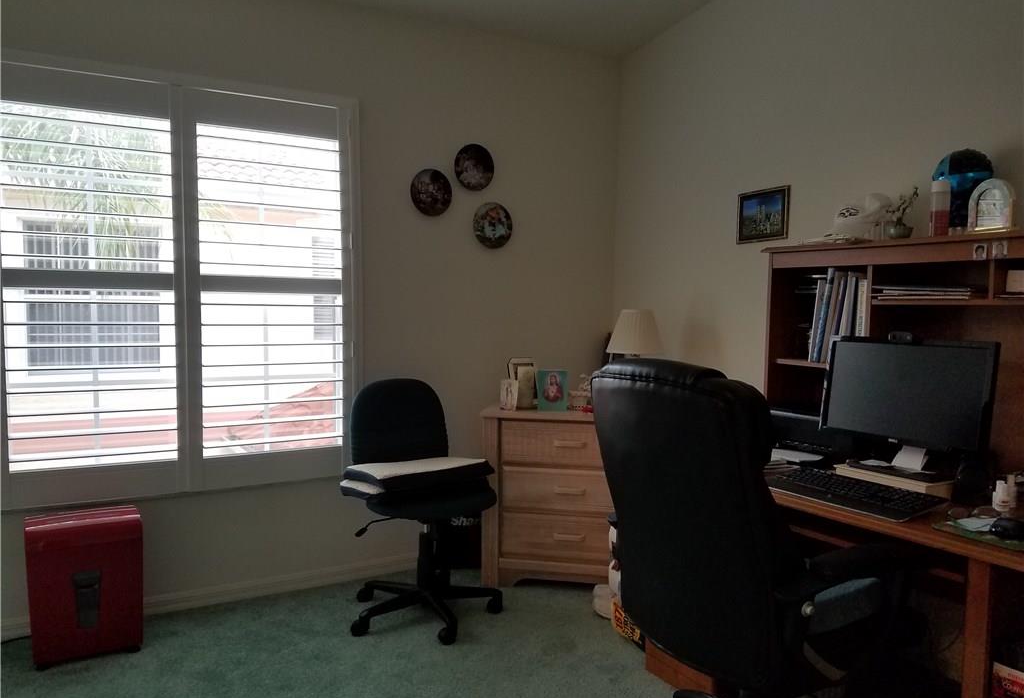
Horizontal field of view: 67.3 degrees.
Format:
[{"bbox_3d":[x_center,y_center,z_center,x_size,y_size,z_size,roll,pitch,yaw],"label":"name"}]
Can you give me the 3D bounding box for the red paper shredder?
[{"bbox_3d":[-1.559,0.849,2.811,0.360,0.505,0.255,-1,4,-29],"label":"red paper shredder"}]

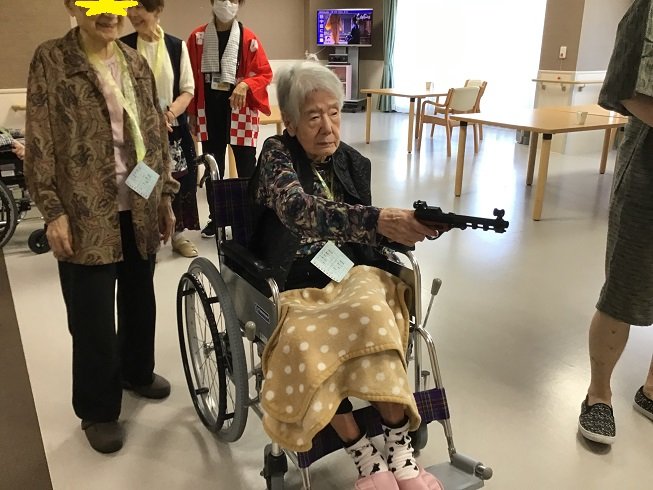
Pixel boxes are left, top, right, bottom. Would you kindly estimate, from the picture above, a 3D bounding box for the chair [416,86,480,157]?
[{"bbox_3d":[1.521,-1.538,7.213,0.530,0.780,0.560,-13,22,-32],"label":"chair"}]

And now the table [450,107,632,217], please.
[{"bbox_3d":[1.766,-0.711,4.908,1.050,0.700,1.030,-11,22,-29],"label":"table"}]

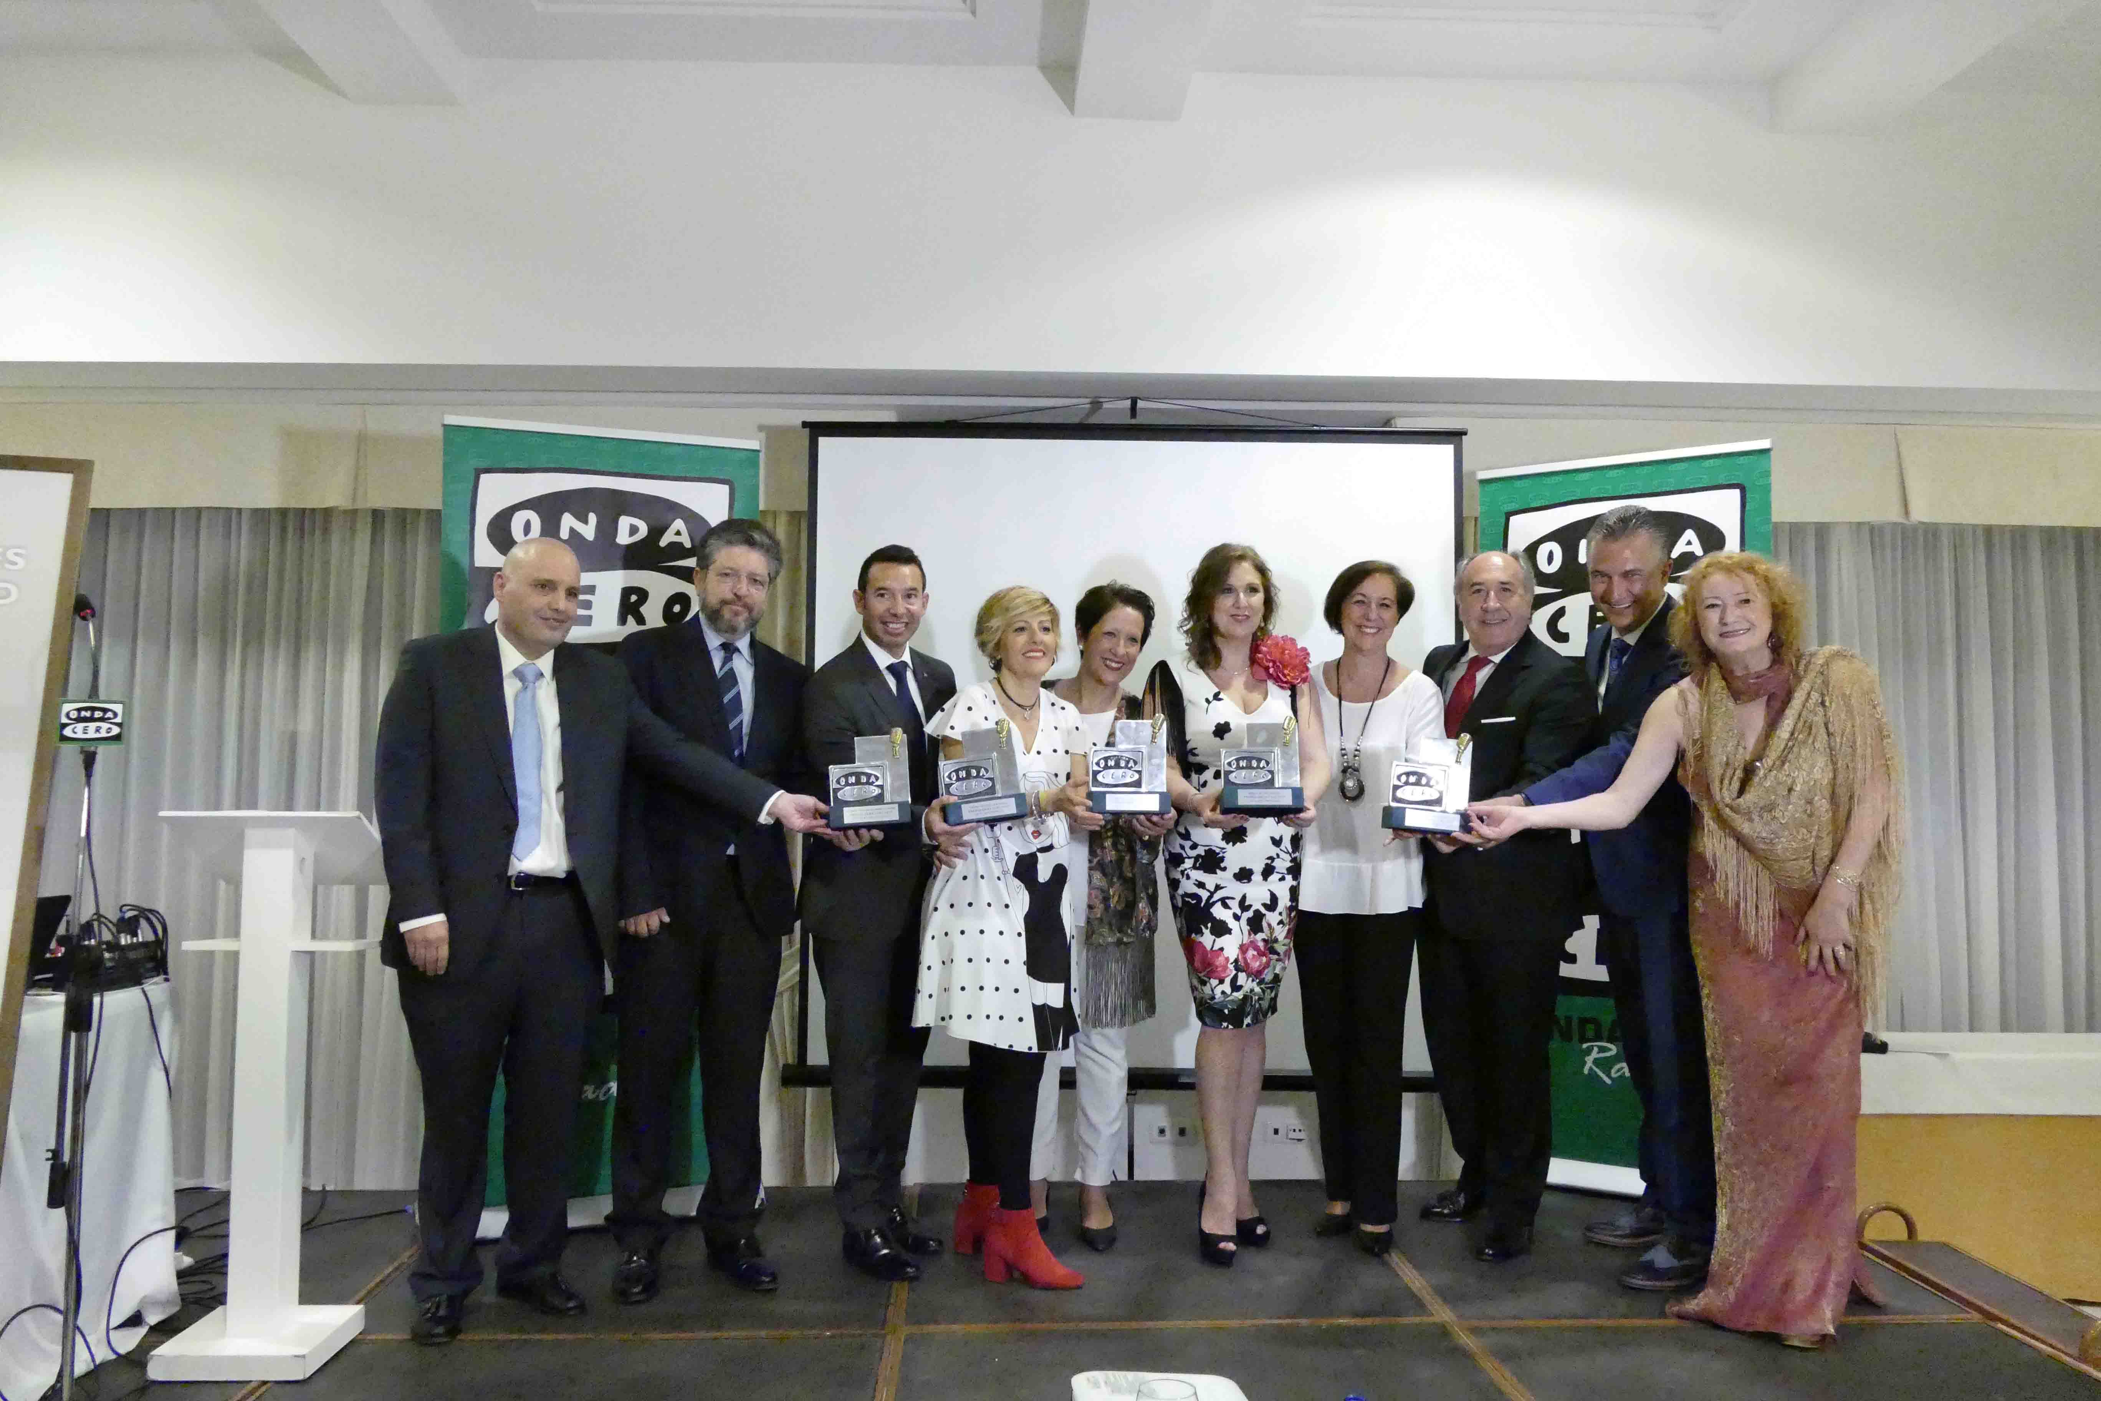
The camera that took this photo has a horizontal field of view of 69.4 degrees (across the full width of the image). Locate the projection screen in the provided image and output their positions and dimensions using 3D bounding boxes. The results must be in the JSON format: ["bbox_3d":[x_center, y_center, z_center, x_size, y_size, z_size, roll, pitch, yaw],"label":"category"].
[{"bbox_3d":[0.237,0.152,4.216,1.870,1.840,0.070,0,-3,-2],"label":"projection screen"}]

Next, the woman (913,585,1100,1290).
[{"bbox_3d":[-0.106,0.531,3.564,0.460,1.625,0.400,2,-4,-33],"label":"woman"}]

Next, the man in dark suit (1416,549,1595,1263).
[{"bbox_3d":[1.173,0.484,3.913,0.500,1.759,0.400,-1,-3,25],"label":"man in dark suit"}]

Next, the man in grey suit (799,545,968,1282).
[{"bbox_3d":[-0.419,0.480,3.709,0.470,1.742,0.380,2,-3,-28],"label":"man in grey suit"}]

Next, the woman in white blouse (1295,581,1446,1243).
[{"bbox_3d":[0.826,0.498,3.887,0.450,1.728,0.330,0,-3,-1],"label":"woman in white blouse"}]

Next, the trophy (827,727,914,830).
[{"bbox_3d":[-0.409,0.178,3.470,0.188,0.230,0.075,-3,-2,-10],"label":"trophy"}]

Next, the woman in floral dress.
[{"bbox_3d":[0.458,0.476,3.769,0.480,1.758,0.380,0,-3,-3],"label":"woman in floral dress"}]

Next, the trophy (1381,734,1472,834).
[{"bbox_3d":[0.887,0.200,3.580,0.190,0.230,0.075,4,-3,-4],"label":"trophy"}]

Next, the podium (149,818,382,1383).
[{"bbox_3d":[-1.579,0.772,3.102,0.385,1.090,0.330,0,-3,-3],"label":"podium"}]

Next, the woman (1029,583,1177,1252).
[{"bbox_3d":[0.135,0.526,3.832,0.450,1.664,0.370,1,-3,-18],"label":"woman"}]

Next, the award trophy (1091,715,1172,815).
[{"bbox_3d":[0.185,0.150,3.530,0.190,0.233,0.075,1,-3,-6],"label":"award trophy"}]

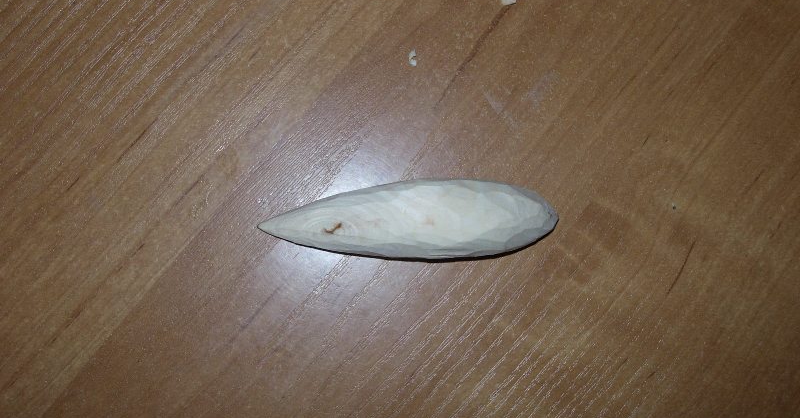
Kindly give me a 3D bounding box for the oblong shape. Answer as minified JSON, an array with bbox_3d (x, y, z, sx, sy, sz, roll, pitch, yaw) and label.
[{"bbox_3d":[0.004,0.004,0.350,0.120,0.020,0.032,-1,85,-4],"label":"oblong shape"}]

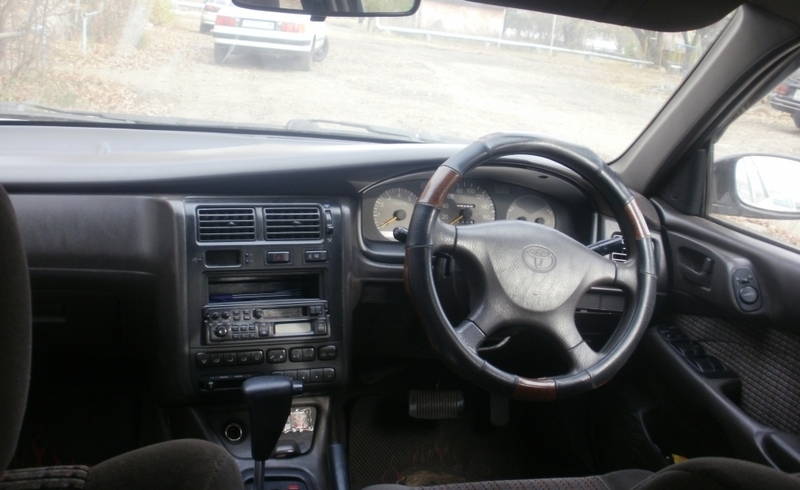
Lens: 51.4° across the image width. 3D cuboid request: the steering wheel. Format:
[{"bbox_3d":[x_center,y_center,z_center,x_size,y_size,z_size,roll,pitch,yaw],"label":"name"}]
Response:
[{"bbox_3d":[0.190,0.030,1.210,0.387,0.387,0.100,8,-11,-15],"label":"steering wheel"}]

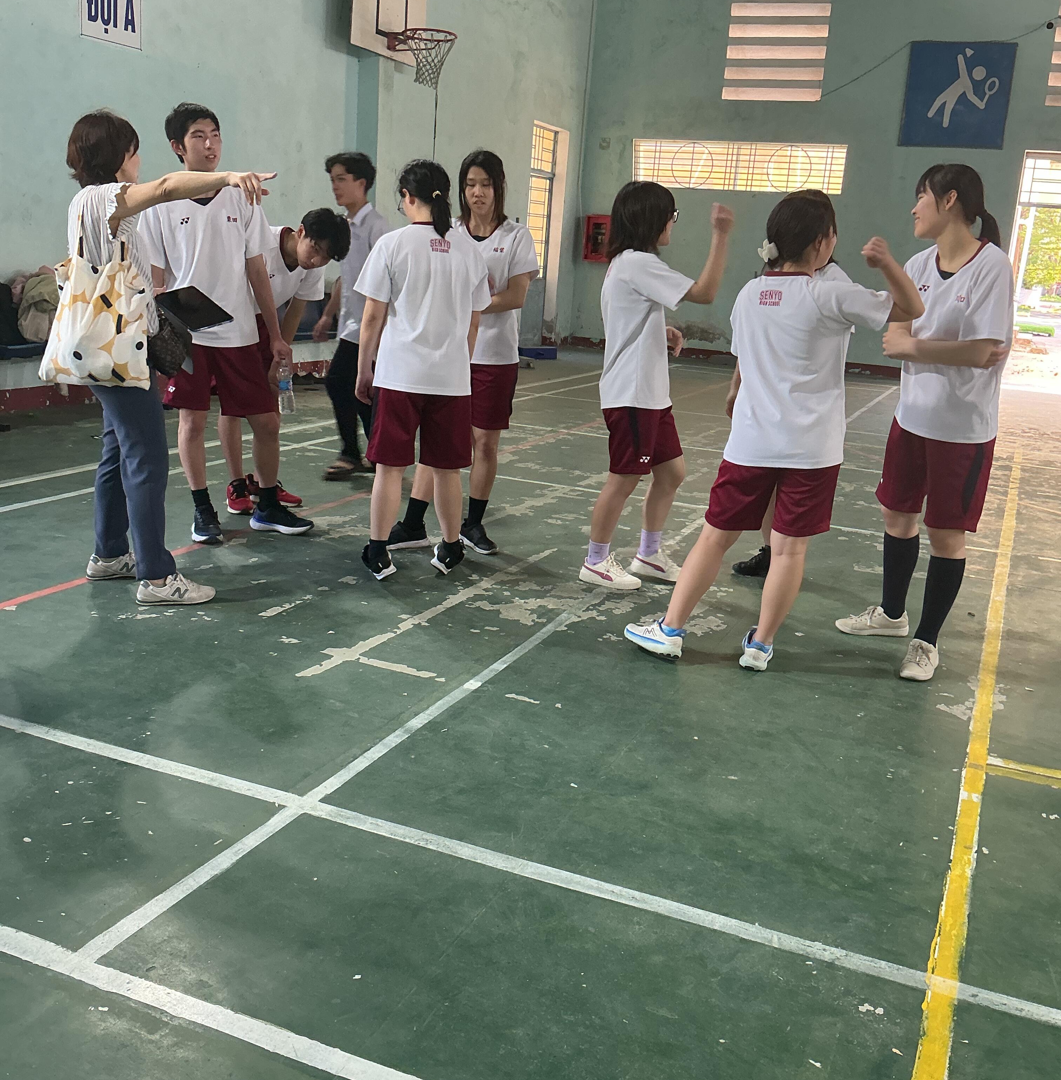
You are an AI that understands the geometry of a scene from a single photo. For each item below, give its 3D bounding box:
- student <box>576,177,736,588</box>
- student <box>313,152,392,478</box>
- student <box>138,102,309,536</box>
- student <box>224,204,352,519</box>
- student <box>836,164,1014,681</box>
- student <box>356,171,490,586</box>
[{"bbox_3d":[0.483,-0.596,4.676,0.510,1.575,0.460,5,14,5],"label":"student"},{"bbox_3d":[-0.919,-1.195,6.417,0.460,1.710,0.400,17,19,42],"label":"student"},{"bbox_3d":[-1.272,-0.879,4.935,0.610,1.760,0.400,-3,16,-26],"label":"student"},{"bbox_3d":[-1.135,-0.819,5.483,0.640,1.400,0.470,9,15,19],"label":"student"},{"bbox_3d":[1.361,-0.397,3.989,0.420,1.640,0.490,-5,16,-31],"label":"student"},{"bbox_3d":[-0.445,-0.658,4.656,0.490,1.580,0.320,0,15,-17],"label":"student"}]

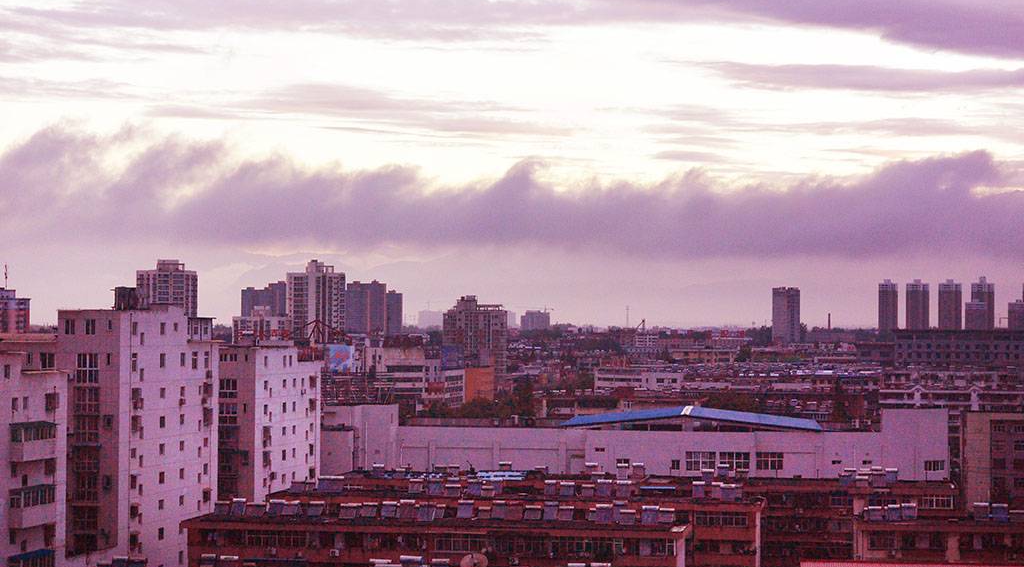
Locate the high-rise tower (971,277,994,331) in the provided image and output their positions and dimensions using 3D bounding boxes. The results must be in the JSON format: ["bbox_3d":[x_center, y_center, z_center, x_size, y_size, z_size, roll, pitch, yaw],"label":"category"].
[{"bbox_3d":[593.420,36.320,2900.000,28.000,89.000,22.000,0,-1,14],"label":"high-rise tower"}]

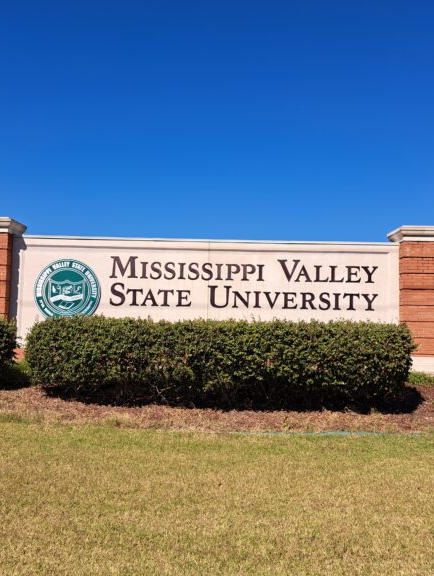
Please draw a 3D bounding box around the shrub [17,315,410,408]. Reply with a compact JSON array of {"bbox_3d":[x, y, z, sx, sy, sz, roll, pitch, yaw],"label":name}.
[{"bbox_3d":[0.025,1.343,9.834,6.900,1.480,1.300,1,-4,0],"label":"shrub"}]

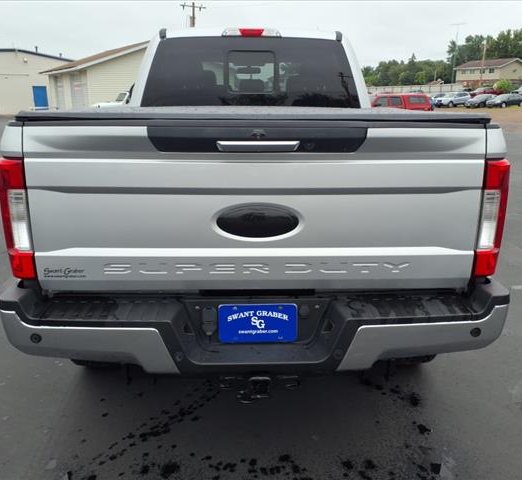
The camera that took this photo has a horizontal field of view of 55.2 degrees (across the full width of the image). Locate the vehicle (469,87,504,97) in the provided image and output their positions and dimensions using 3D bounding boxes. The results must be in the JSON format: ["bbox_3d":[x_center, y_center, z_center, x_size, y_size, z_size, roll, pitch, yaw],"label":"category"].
[{"bbox_3d":[32.115,-20.808,71.000,4.950,1.600,1.800,-7,18,-24],"label":"vehicle"}]

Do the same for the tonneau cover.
[{"bbox_3d":[-0.042,-0.725,2.809,1.690,0.055,2.080,0,16,-2],"label":"tonneau cover"}]

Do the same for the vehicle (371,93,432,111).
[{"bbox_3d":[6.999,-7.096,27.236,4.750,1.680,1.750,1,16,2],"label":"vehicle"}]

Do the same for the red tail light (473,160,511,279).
[{"bbox_3d":[0.919,-0.095,2.066,0.105,0.475,0.150,0,16,-1],"label":"red tail light"}]

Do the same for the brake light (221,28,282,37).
[{"bbox_3d":[-0.072,-1.669,4.024,0.475,0.068,0.080,0,16,-1],"label":"brake light"}]

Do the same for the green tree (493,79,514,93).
[{"bbox_3d":[41.777,-26.358,86.000,3.500,2.600,3.300,7,18,24],"label":"green tree"}]

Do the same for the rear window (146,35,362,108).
[{"bbox_3d":[-0.077,-1.271,3.847,1.660,0.540,0.090,0,4,-2],"label":"rear window"}]

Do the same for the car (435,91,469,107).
[{"bbox_3d":[22.582,-16.441,58.500,4.550,1.680,1.830,-5,17,-19],"label":"car"}]

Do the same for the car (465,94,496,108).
[{"bbox_3d":[26.096,-16.346,59.000,4.600,1.470,1.780,-13,20,-37],"label":"car"}]

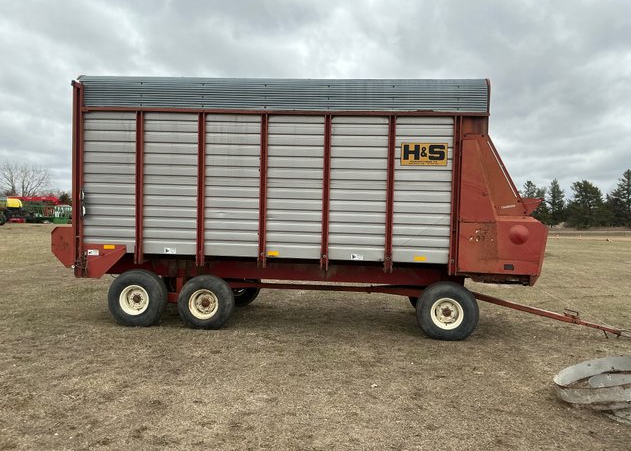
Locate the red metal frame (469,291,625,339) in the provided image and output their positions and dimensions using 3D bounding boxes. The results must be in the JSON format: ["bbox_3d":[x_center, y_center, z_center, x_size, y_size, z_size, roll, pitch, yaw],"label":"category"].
[{"bbox_3d":[3.114,1.211,7.190,2.236,0.150,0.120,14,4,13],"label":"red metal frame"}]

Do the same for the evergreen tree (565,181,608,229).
[{"bbox_3d":[58.417,-4.527,110.000,8.990,10.780,8.990,2,1,0],"label":"evergreen tree"}]

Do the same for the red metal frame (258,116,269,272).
[{"bbox_3d":[-0.732,-0.488,7.213,0.095,2.160,0.090,2,1,3],"label":"red metal frame"}]

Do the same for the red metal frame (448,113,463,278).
[{"bbox_3d":[1.942,-0.408,7.059,0.095,2.160,0.090,2,1,3],"label":"red metal frame"}]

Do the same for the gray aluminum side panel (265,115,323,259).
[{"bbox_3d":[-0.270,-0.503,6.757,0.745,1.884,0.040,2,1,4],"label":"gray aluminum side panel"}]

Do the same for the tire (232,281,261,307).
[{"bbox_3d":[-1.435,1.085,9.350,0.830,0.830,0.310,2,1,3],"label":"tire"}]

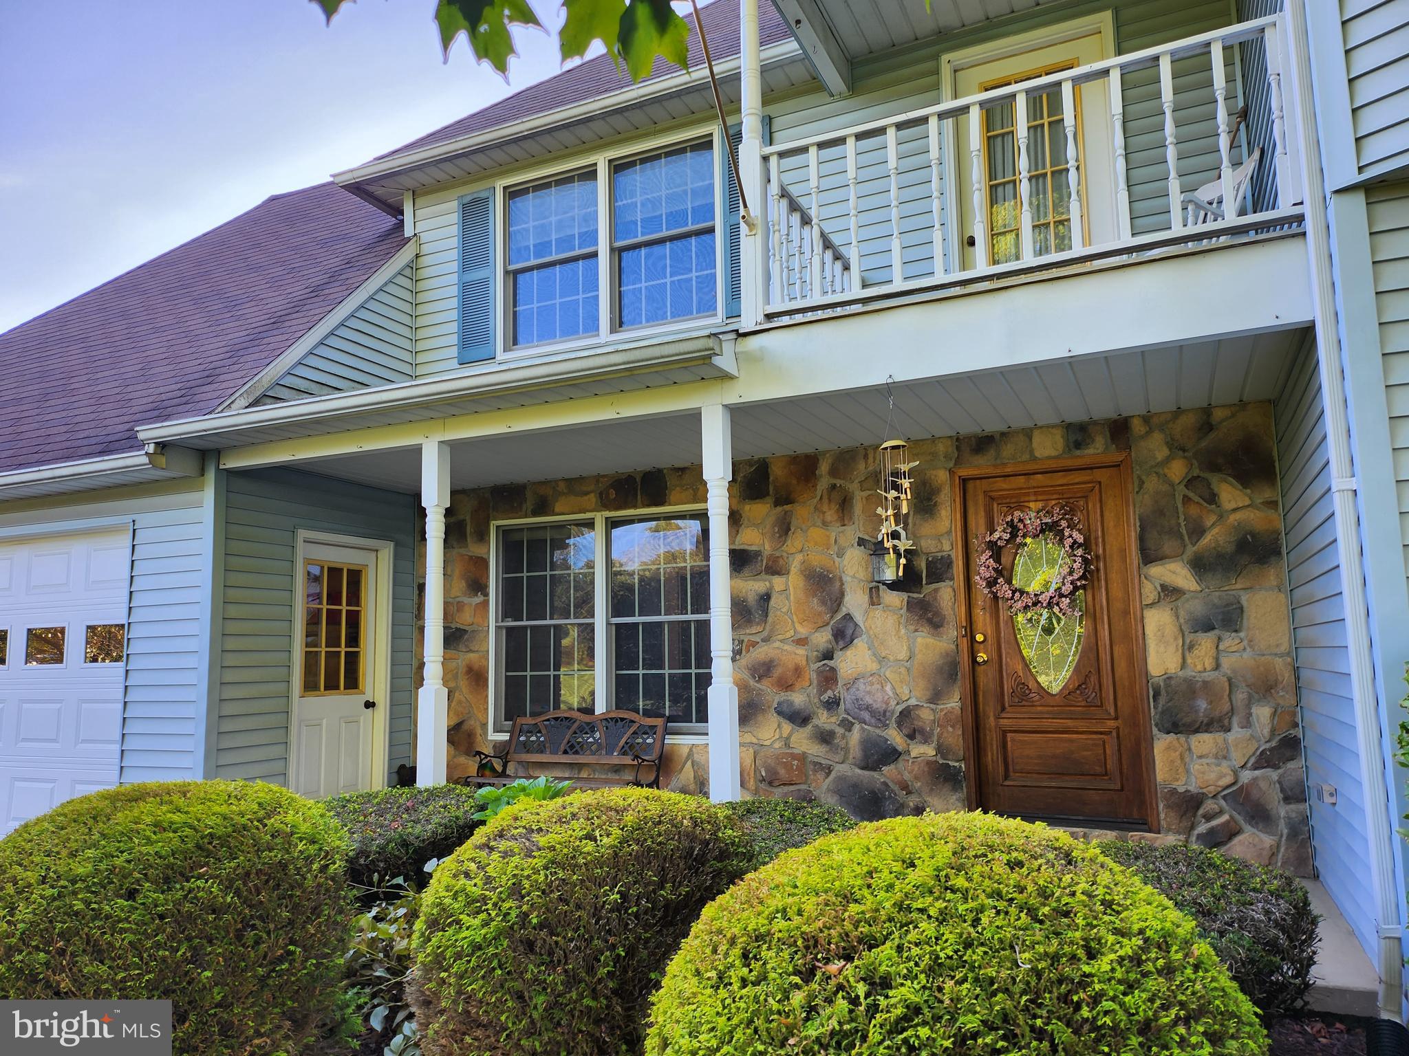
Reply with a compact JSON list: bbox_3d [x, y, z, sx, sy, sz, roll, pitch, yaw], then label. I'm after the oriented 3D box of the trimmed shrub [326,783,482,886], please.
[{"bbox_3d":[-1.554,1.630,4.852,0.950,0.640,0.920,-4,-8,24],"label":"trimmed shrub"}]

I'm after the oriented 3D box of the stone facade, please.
[{"bbox_3d":[0.453,0.769,6.466,5.950,2.520,0.220,-4,-8,24],"label":"stone facade"}]

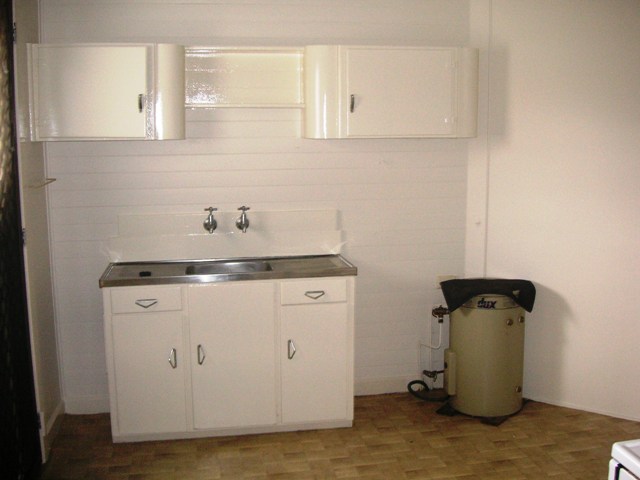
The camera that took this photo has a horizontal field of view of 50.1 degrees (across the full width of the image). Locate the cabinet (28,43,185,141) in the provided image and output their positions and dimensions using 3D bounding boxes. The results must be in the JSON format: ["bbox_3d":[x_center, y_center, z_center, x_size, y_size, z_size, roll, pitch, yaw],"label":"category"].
[{"bbox_3d":[-1.093,-0.767,3.594,0.775,0.488,0.320,-2,9,-10],"label":"cabinet"}]

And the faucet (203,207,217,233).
[{"bbox_3d":[-0.622,-0.113,3.868,0.078,0.145,0.115,-2,9,-10],"label":"faucet"}]

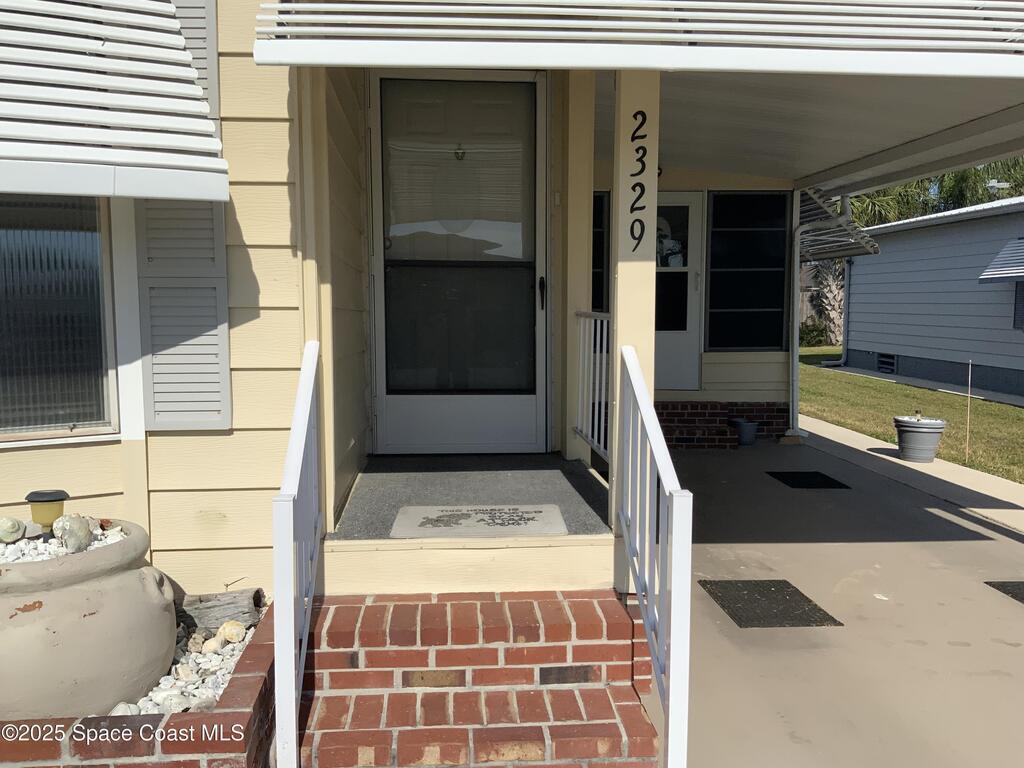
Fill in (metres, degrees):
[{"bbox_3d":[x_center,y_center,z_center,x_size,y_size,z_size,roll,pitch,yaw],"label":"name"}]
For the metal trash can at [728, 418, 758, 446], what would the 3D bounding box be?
[{"bbox_3d":[2.401,0.502,8.879,0.297,0.255,0.297,0,6,0],"label":"metal trash can"}]

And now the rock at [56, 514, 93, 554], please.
[{"bbox_3d":[-1.199,0.412,2.348,0.093,0.095,0.092,0,6,-4],"label":"rock"}]

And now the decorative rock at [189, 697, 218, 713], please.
[{"bbox_3d":[-0.797,0.828,2.210,0.070,0.042,0.070,0,6,-4],"label":"decorative rock"}]

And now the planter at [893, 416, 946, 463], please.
[{"bbox_3d":[3.782,0.523,7.997,0.435,0.380,0.435,0,6,-4],"label":"planter"}]

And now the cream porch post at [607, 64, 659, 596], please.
[{"bbox_3d":[0.437,-0.389,3.080,0.137,2.280,0.137,0,6,-4],"label":"cream porch post"}]

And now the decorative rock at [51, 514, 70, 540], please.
[{"bbox_3d":[-1.248,0.399,2.380,0.051,0.063,0.060,0,6,-4],"label":"decorative rock"}]

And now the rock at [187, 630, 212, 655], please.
[{"bbox_3d":[-0.935,0.771,2.563,0.067,0.068,0.060,0,6,-4],"label":"rock"}]

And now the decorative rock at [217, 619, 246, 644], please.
[{"bbox_3d":[-0.863,0.763,2.645,0.087,0.067,0.078,0,6,-4],"label":"decorative rock"}]

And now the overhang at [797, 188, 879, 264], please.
[{"bbox_3d":[3.356,-1.799,9.818,0.920,0.720,1.600,0,6,-4],"label":"overhang"}]

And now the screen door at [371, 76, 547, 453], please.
[{"bbox_3d":[-0.281,-0.640,4.692,0.955,2.050,0.050,0,6,-4],"label":"screen door"}]

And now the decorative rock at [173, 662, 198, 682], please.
[{"bbox_3d":[-0.902,0.799,2.373,0.067,0.048,0.060,0,6,-4],"label":"decorative rock"}]

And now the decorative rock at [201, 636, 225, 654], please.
[{"bbox_3d":[-0.897,0.785,2.574,0.067,0.044,0.056,0,6,-4],"label":"decorative rock"}]

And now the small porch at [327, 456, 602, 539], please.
[{"bbox_3d":[-0.195,0.489,3.719,0.964,0.100,1.614,0,6,-4],"label":"small porch"}]

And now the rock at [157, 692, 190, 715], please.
[{"bbox_3d":[-0.866,0.822,2.201,0.080,0.050,0.062,0,6,-4],"label":"rock"}]

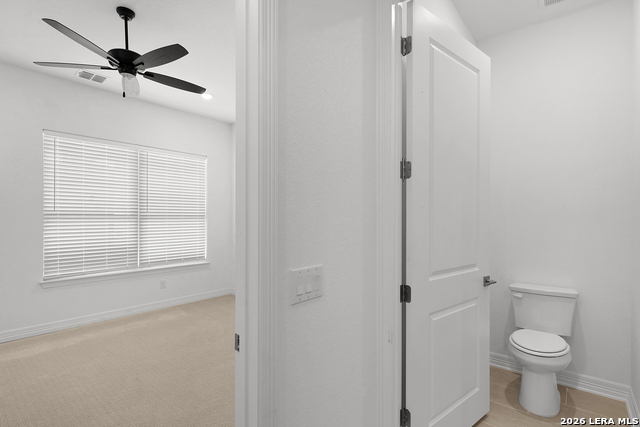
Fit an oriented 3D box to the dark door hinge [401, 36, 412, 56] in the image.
[{"bbox_3d":[0.441,-0.855,1.545,0.056,0.090,0.028,0,-1,1],"label":"dark door hinge"}]

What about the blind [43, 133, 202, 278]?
[{"bbox_3d":[-2.562,-0.080,4.277,0.070,1.720,2.000,-1,-1,41],"label":"blind"}]

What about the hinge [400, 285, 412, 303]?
[{"bbox_3d":[0.441,0.413,1.545,0.056,0.090,0.028,0,-1,1],"label":"hinge"}]

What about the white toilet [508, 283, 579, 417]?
[{"bbox_3d":[1.609,0.976,2.215,0.440,0.760,0.690,-1,-1,41],"label":"white toilet"}]

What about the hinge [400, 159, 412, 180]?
[{"bbox_3d":[0.441,-0.220,1.545,0.056,0.090,0.028,0,-1,1],"label":"hinge"}]

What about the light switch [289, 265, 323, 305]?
[{"bbox_3d":[-0.042,0.265,1.125,0.011,0.121,0.163,-1,-1,41],"label":"light switch"}]

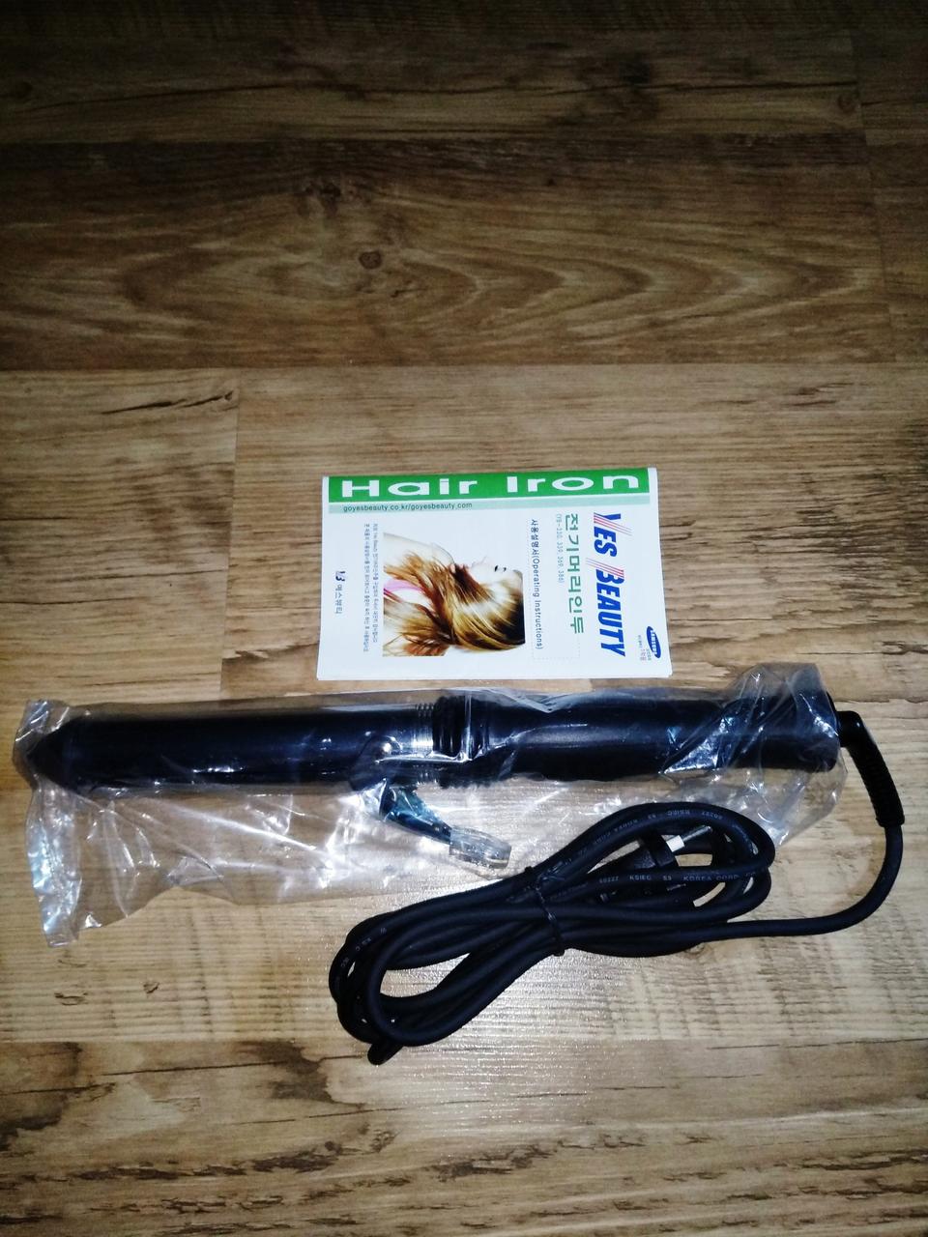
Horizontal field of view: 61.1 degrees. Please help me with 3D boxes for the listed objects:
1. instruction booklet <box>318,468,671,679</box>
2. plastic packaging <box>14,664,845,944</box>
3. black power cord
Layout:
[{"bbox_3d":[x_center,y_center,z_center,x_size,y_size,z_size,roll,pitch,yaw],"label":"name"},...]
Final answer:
[{"bbox_3d":[0.013,-0.022,0.371,0.163,0.003,0.101,-1,78,0],"label":"instruction booklet"},{"bbox_3d":[-0.015,0.074,0.332,0.361,0.040,0.104,-4,78,0],"label":"plastic packaging"},{"bbox_3d":[0.069,0.120,0.327,0.255,0.030,0.084,-20,79,-4],"label":"black power cord"}]

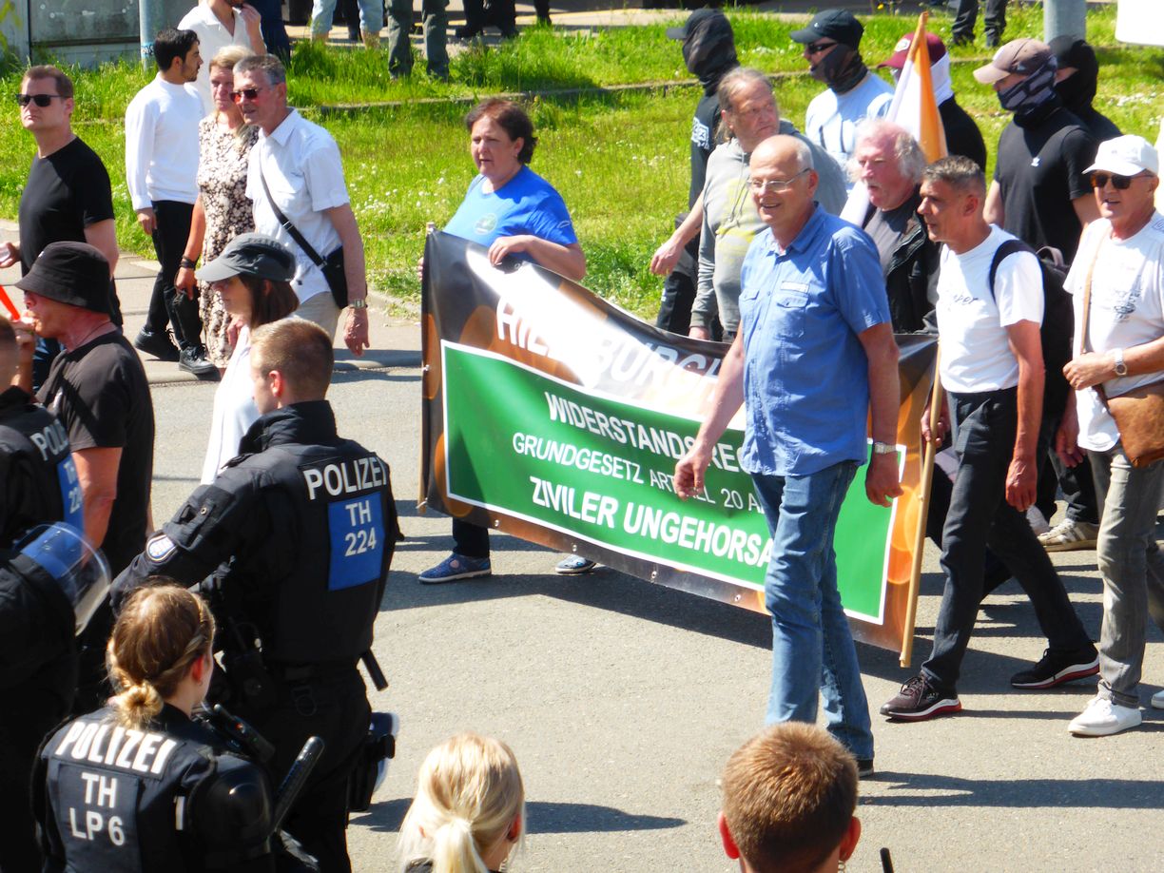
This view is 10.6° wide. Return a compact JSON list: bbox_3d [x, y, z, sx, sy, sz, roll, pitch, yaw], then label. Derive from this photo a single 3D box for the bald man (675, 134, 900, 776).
[{"bbox_3d":[0.595,0.061,17.850,0.570,1.840,0.530,-5,8,-40],"label":"bald man"}]

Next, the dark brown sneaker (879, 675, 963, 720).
[{"bbox_3d":[1.058,0.820,19.619,0.295,0.115,0.108,-4,7,-31],"label":"dark brown sneaker"}]

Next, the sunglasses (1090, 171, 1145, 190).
[{"bbox_3d":[1.631,-0.773,19.000,0.145,0.050,0.140,3,7,28],"label":"sunglasses"}]

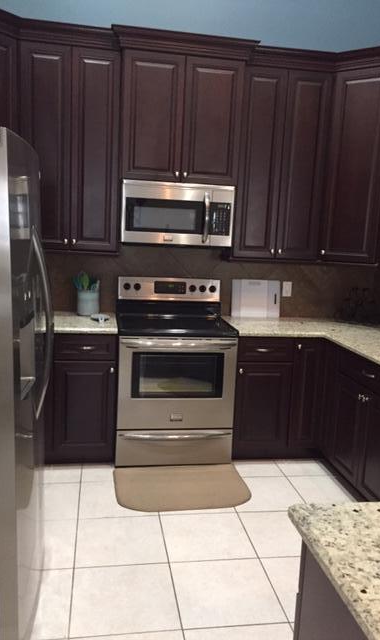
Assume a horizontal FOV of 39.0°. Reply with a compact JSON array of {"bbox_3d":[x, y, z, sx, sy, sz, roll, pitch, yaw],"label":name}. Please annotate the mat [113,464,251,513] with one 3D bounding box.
[{"bbox_3d":[-0.048,1.004,3.224,0.805,0.020,0.577,1,9,-9],"label":"mat"}]

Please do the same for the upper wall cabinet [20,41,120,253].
[{"bbox_3d":[-0.787,-1.093,3.581,0.631,1.266,0.342,1,9,-9],"label":"upper wall cabinet"}]

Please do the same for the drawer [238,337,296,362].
[{"bbox_3d":[0.468,0.167,3.750,0.390,0.163,0.485,1,9,-9],"label":"drawer"}]

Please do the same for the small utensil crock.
[{"bbox_3d":[-0.722,-0.123,3.834,0.156,0.173,0.156,1,9,-9],"label":"small utensil crock"}]

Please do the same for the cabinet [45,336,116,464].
[{"bbox_3d":[-0.739,0.463,3.689,0.452,0.884,0.630,1,9,-9],"label":"cabinet"}]

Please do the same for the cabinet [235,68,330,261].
[{"bbox_3d":[0.602,-1.063,3.813,0.627,1.266,0.342,1,9,-9],"label":"cabinet"}]

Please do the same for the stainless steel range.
[{"bbox_3d":[-0.123,0.333,3.721,0.757,1.190,0.695,1,9,-9],"label":"stainless steel range"}]

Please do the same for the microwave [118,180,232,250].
[{"bbox_3d":[-0.099,-0.726,3.720,0.755,0.409,0.405,1,9,-9],"label":"microwave"}]

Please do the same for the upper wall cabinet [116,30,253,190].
[{"bbox_3d":[-0.071,-1.350,3.583,0.918,0.884,0.485,1,9,-9],"label":"upper wall cabinet"}]

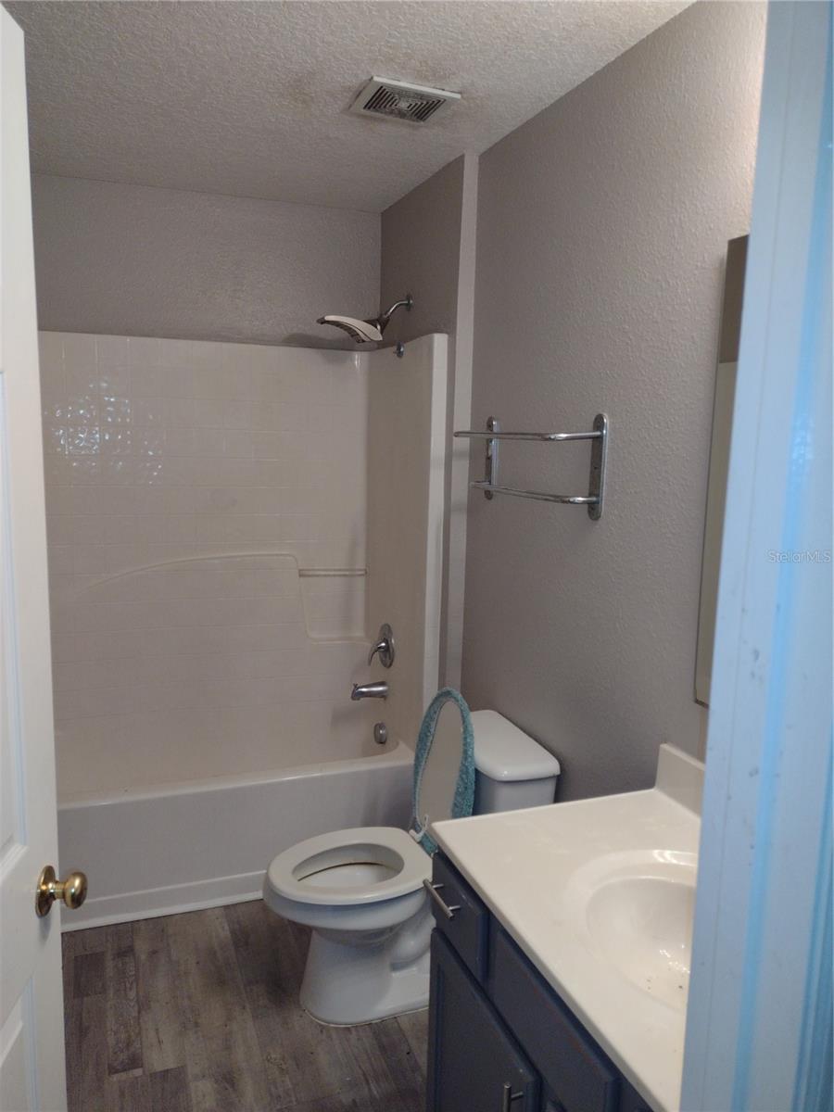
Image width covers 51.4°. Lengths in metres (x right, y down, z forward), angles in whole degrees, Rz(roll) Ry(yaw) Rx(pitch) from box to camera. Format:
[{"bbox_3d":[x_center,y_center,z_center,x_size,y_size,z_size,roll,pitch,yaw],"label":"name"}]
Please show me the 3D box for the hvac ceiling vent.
[{"bbox_3d":[-0.038,-1.179,2.258,0.240,0.025,0.235,-2,9,-20],"label":"hvac ceiling vent"}]

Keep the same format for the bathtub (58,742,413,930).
[{"bbox_3d":[-0.774,0.878,3.149,1.520,0.400,0.800,-2,9,-20],"label":"bathtub"}]

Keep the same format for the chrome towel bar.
[{"bbox_3d":[0.285,-0.262,2.397,0.125,0.265,0.650,-2,9,-20],"label":"chrome towel bar"}]

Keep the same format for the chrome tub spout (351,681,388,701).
[{"bbox_3d":[-0.187,0.527,3.361,0.140,0.077,0.065,-2,9,-20],"label":"chrome tub spout"}]

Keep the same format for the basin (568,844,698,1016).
[{"bbox_3d":[0.475,0.668,1.402,0.430,0.150,0.510,-2,9,-20],"label":"basin"}]

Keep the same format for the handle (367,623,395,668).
[{"bbox_3d":[-0.151,0.350,3.350,0.075,0.170,0.170,-2,9,-20],"label":"handle"}]

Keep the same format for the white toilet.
[{"bbox_3d":[-0.044,0.852,2.401,0.770,0.715,0.460,-2,9,-20],"label":"white toilet"}]

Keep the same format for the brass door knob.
[{"bbox_3d":[-0.487,0.466,1.206,0.056,0.066,0.066,1,9,-3],"label":"brass door knob"}]

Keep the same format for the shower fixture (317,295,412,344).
[{"bbox_3d":[-0.185,-0.867,3.155,0.350,0.185,0.170,-2,9,-20],"label":"shower fixture"}]

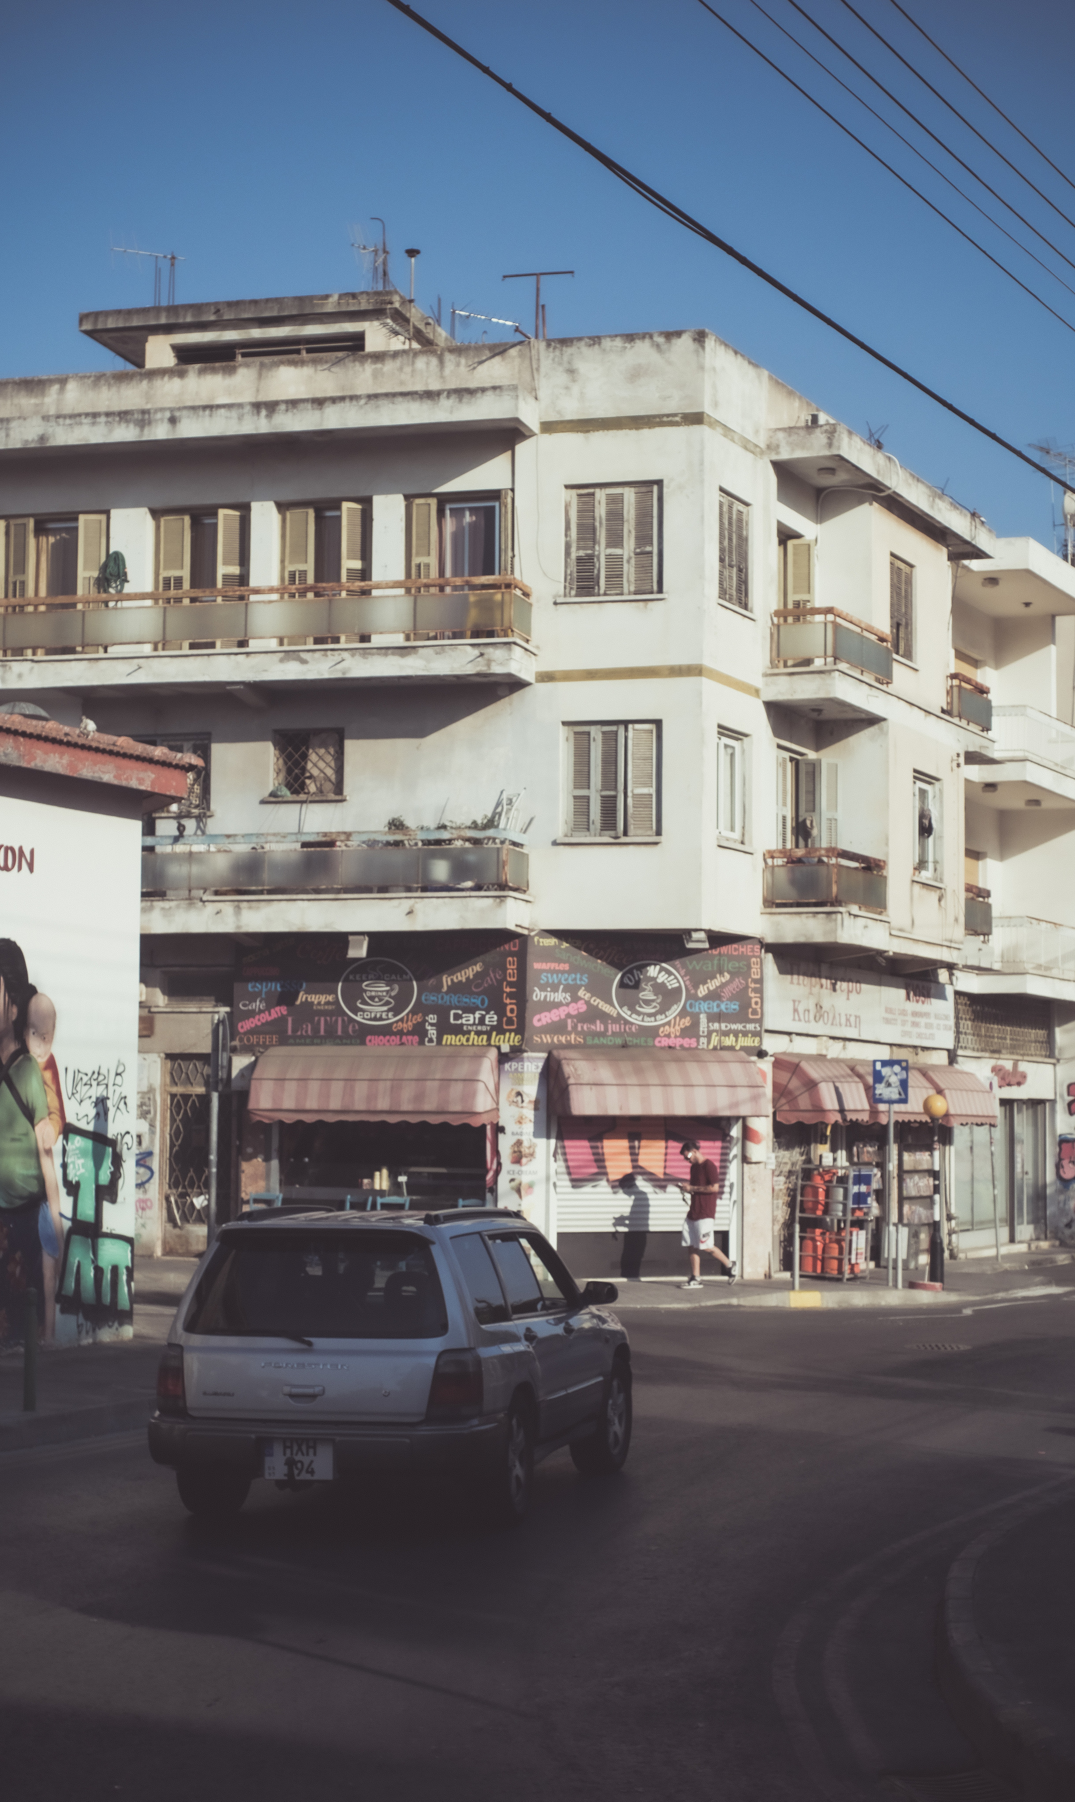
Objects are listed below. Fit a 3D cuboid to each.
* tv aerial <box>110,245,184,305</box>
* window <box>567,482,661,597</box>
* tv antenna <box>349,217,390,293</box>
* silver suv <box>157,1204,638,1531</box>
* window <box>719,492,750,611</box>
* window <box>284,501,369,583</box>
[{"bbox_3d":[-5.585,-8.947,30.105,1.050,1.064,0.450,3,-6,-22],"label":"tv aerial"},{"bbox_3d":[0.930,-4.376,25.438,1.200,1.410,0.140,-1,-6,12],"label":"window"},{"bbox_3d":[-2.384,-9.270,30.154,0.500,1.119,0.570,-1,-6,12],"label":"tv antenna"},{"bbox_3d":[-0.612,2.581,12.108,1.760,1.590,4.450,-1,-9,14],"label":"silver suv"},{"bbox_3d":[2.489,-4.439,26.954,0.140,1.472,0.900,-3,-7,32],"label":"window"},{"bbox_3d":[-2.721,-4.215,27.276,1.205,2.047,0.200,-1,-6,12],"label":"window"}]

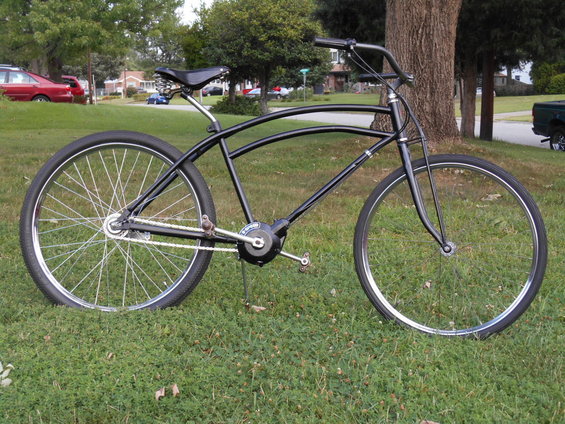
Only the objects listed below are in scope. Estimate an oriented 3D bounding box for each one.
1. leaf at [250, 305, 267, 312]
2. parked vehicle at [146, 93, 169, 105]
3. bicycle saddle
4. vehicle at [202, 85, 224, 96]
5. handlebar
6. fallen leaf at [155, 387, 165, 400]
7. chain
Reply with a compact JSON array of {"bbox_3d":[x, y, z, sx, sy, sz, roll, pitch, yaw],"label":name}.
[{"bbox_3d":[-0.085,0.342,3.070,0.053,0.020,0.045,0,9,0],"label":"leaf"},{"bbox_3d":[-16.625,-15.097,116.000,1.770,1.460,4.500,-4,10,-24],"label":"parked vehicle"},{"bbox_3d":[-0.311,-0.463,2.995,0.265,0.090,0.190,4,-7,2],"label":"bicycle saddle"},{"bbox_3d":[-10.223,-18.462,133.000,4.500,1.500,1.800,-5,10,-32],"label":"vehicle"},{"bbox_3d":[0.320,-0.494,2.999,0.275,0.105,0.590,2,-3,18],"label":"handlebar"},{"bbox_3d":[-0.316,0.466,2.220,0.028,0.028,0.030,0,9,0],"label":"fallen leaf"},{"bbox_3d":[-0.352,0.078,2.887,0.480,0.100,0.014,6,-6,2],"label":"chain"}]

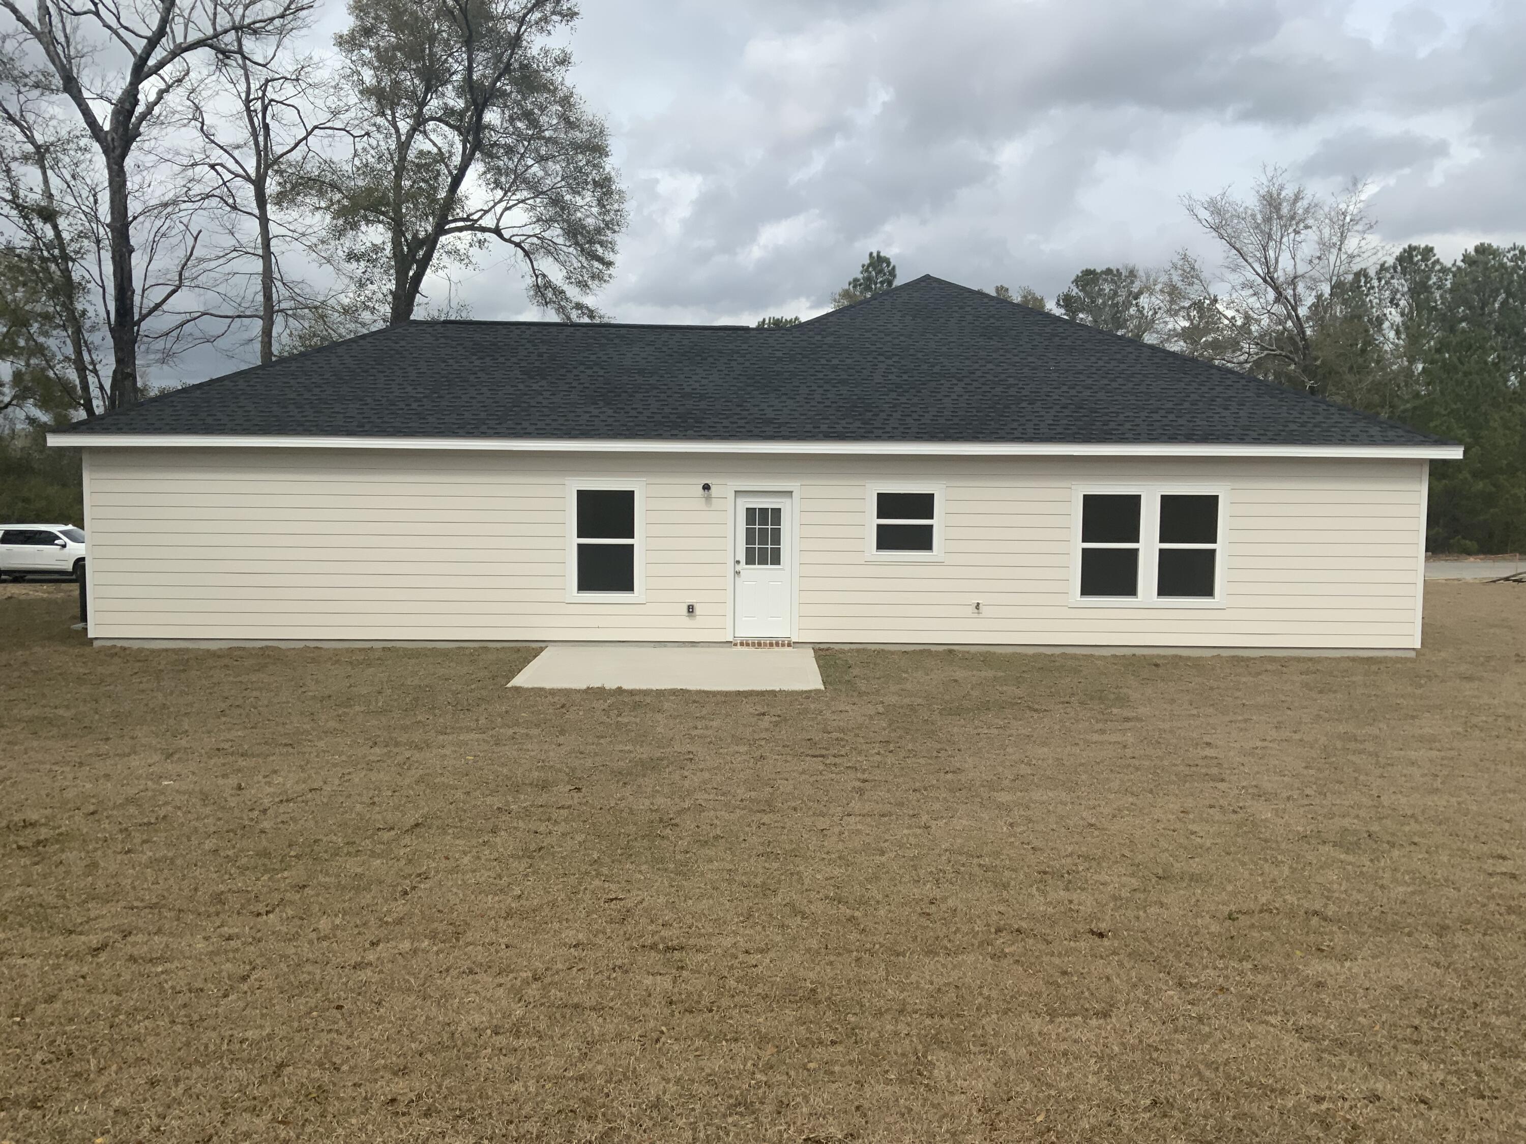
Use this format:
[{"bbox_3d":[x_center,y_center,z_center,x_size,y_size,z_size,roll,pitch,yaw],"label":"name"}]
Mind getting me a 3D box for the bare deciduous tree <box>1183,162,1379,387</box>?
[{"bbox_3d":[23.300,-9.400,58.000,9.000,17.500,8.500,0,4,0],"label":"bare deciduous tree"}]

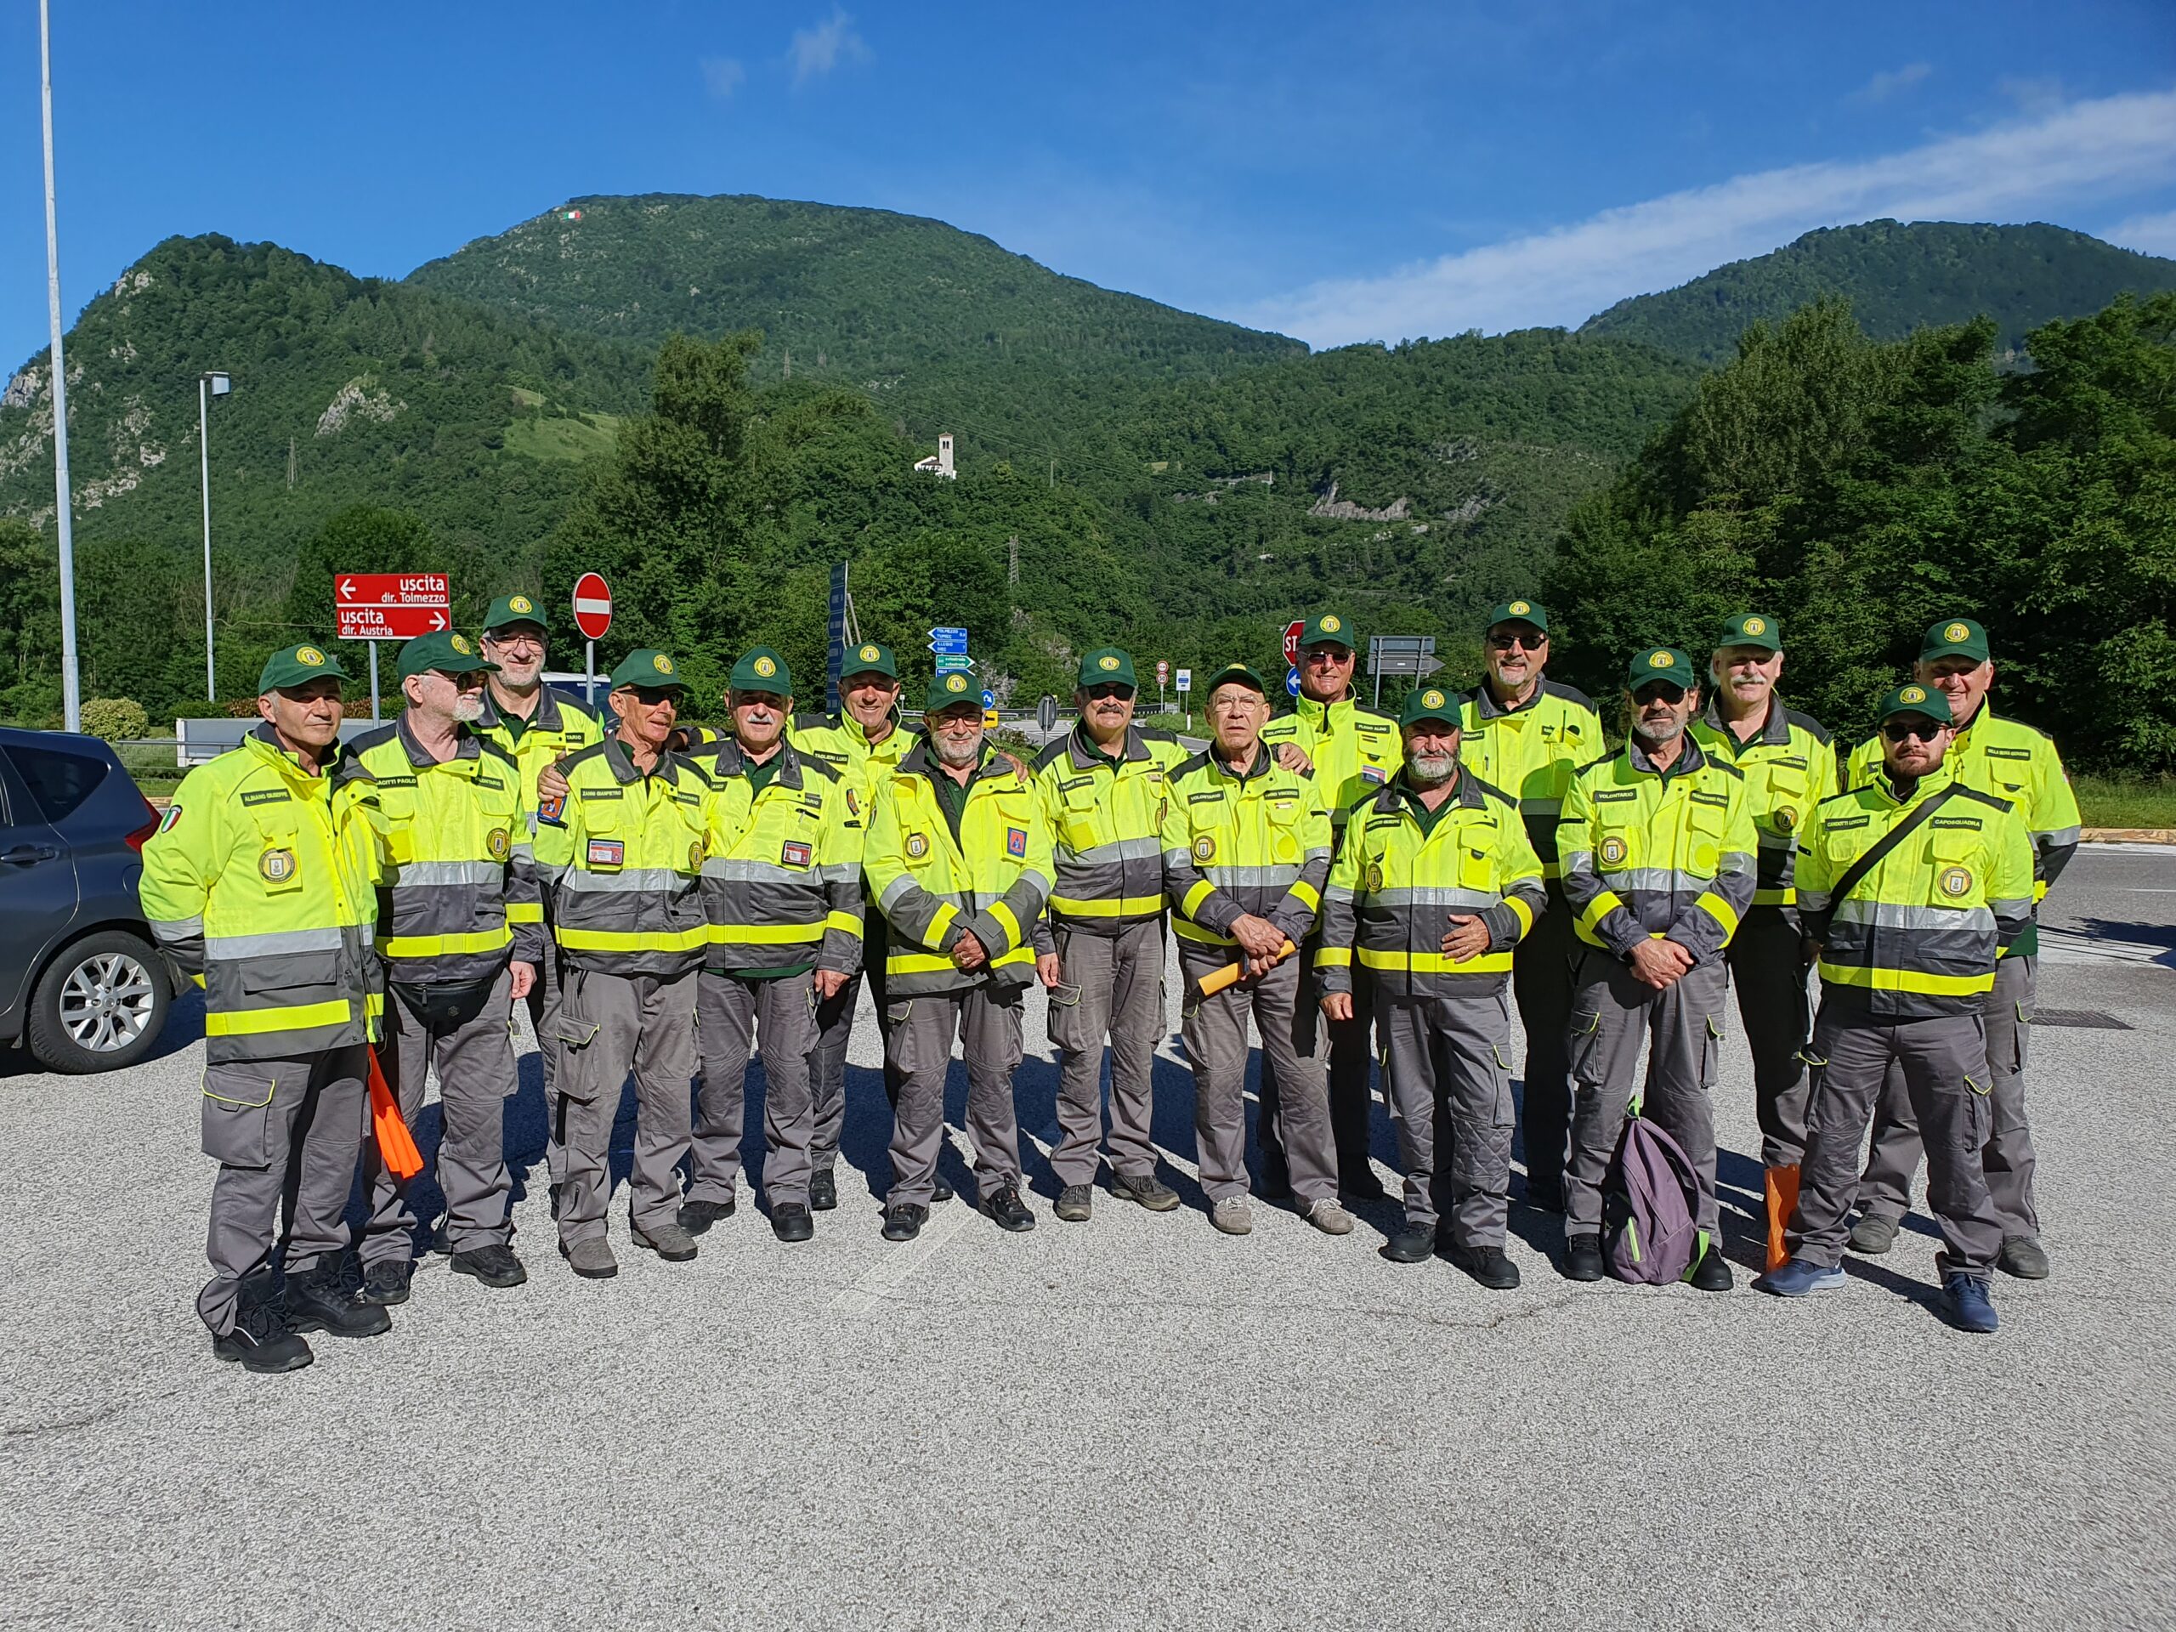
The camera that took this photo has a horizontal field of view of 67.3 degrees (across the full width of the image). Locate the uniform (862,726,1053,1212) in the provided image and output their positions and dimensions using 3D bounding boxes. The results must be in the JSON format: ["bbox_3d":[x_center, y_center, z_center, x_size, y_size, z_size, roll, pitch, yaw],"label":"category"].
[{"bbox_3d":[-0.399,0.474,4.980,0.580,1.470,0.370,0,3,-5],"label":"uniform"}]

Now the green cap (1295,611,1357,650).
[{"bbox_3d":[0.758,-0.588,5.184,0.180,0.130,0.260,1,4,3],"label":"green cap"}]

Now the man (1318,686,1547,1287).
[{"bbox_3d":[0.969,0.528,4.602,0.600,1.452,0.390,2,5,20],"label":"man"}]

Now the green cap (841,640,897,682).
[{"bbox_3d":[-0.684,-0.485,5.097,0.175,0.130,0.260,0,4,-8],"label":"green cap"}]

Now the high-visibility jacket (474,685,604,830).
[{"bbox_3d":[-1.663,-0.020,4.795,0.550,0.730,0.360,-1,4,-18],"label":"high-visibility jacket"}]

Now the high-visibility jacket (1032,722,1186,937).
[{"bbox_3d":[0.068,0.049,5.200,0.550,0.710,0.320,0,3,-4],"label":"high-visibility jacket"}]

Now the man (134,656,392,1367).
[{"bbox_3d":[-2.051,0.446,4.076,0.420,1.736,0.530,2,4,27],"label":"man"}]

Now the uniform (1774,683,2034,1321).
[{"bbox_3d":[2.155,0.484,4.330,0.620,1.560,0.380,1,4,23],"label":"uniform"}]

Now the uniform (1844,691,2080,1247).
[{"bbox_3d":[2.523,0.443,4.719,0.640,1.603,0.360,2,4,28],"label":"uniform"}]

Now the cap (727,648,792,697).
[{"bbox_3d":[-0.972,-0.427,4.854,0.180,0.135,0.260,0,12,-11],"label":"cap"}]

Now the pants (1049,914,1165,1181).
[{"bbox_3d":[0.062,0.732,5.195,0.390,0.903,0.300,0,4,-8],"label":"pants"}]

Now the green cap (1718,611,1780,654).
[{"bbox_3d":[2.039,-0.564,5.040,0.185,0.130,0.265,1,3,17],"label":"green cap"}]

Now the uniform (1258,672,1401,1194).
[{"bbox_3d":[0.782,0.396,5.277,0.500,1.660,0.350,1,4,8],"label":"uniform"}]

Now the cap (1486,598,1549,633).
[{"bbox_3d":[1.366,-0.636,5.200,0.185,0.125,0.265,1,3,11],"label":"cap"}]

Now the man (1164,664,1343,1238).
[{"bbox_3d":[0.516,0.394,5.040,0.540,1.721,0.370,0,4,2],"label":"man"}]

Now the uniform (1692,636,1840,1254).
[{"bbox_3d":[2.086,0.316,5.052,0.540,1.836,0.360,2,4,24],"label":"uniform"}]

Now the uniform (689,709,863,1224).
[{"bbox_3d":[-0.974,0.465,4.970,0.570,1.490,0.360,0,3,-8],"label":"uniform"}]

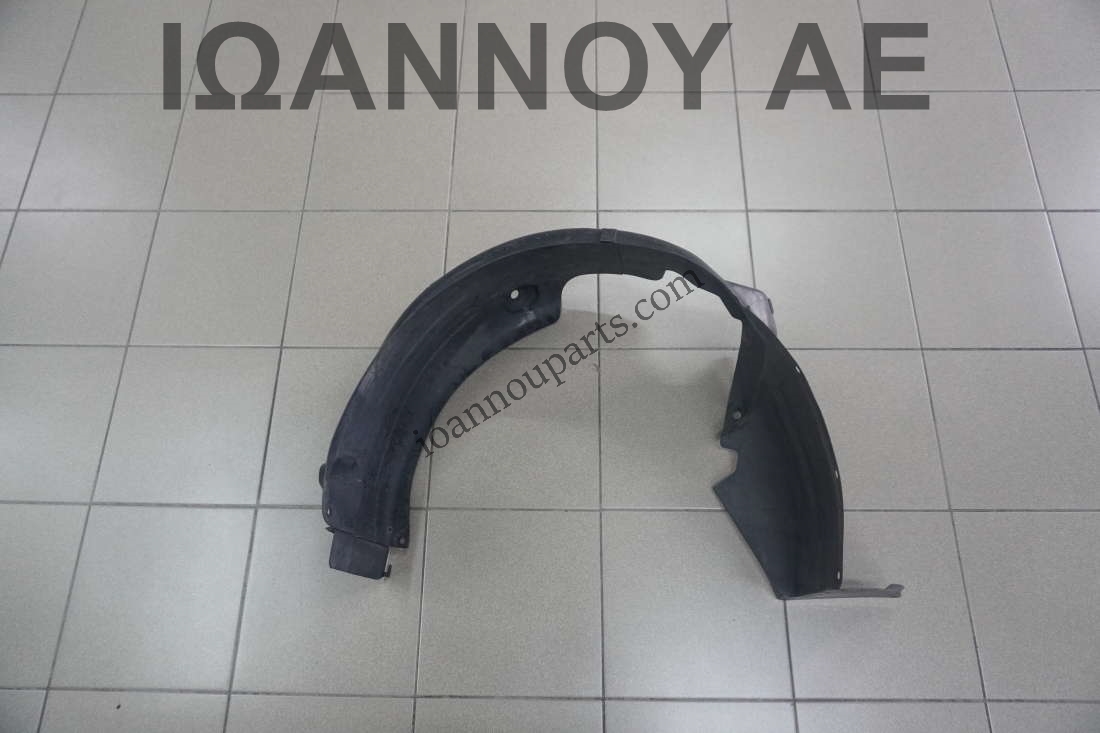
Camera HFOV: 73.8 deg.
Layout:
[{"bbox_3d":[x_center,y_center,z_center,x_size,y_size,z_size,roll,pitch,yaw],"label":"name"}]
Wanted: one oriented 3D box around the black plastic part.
[{"bbox_3d":[0.099,0.078,1.309,0.923,0.267,0.627,0,69,1],"label":"black plastic part"}]

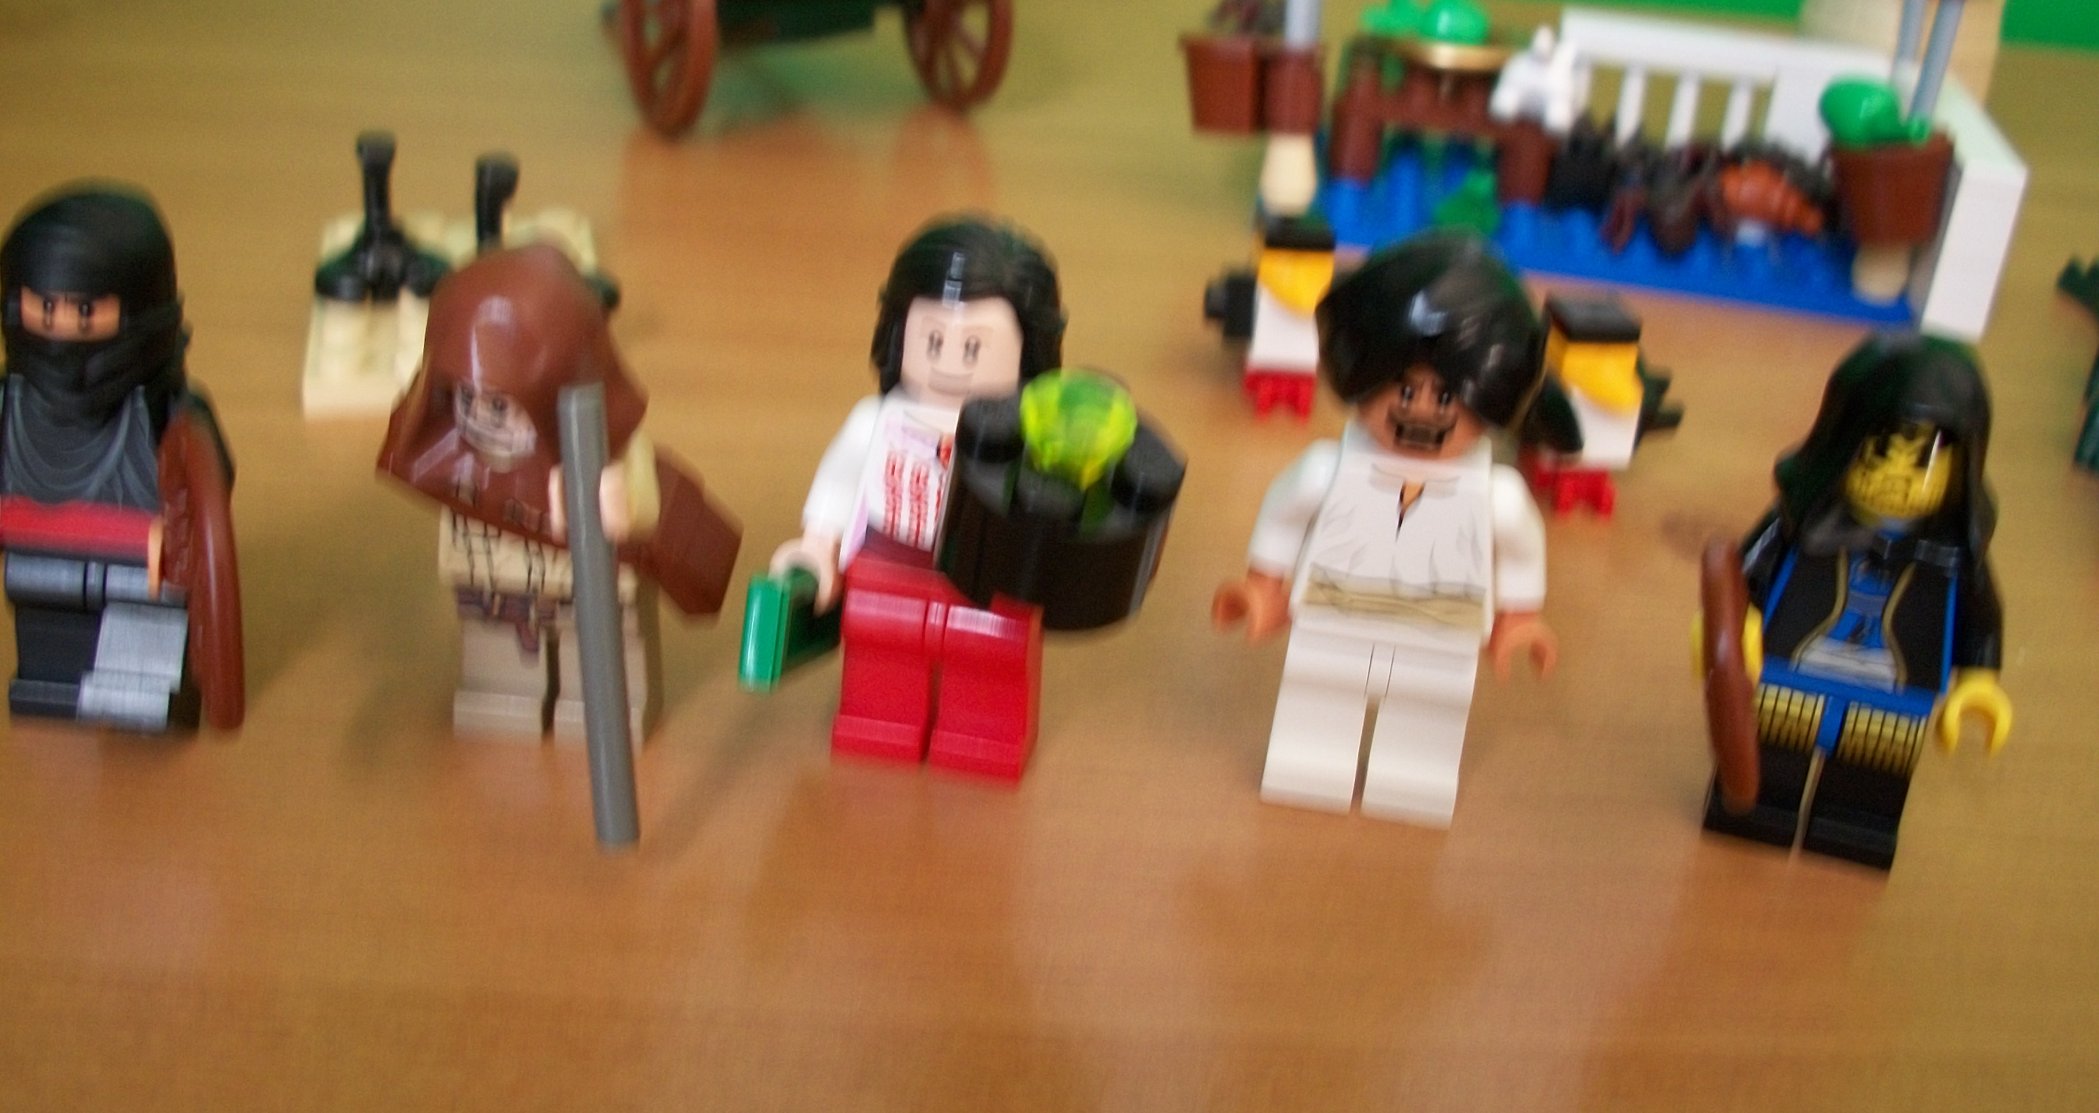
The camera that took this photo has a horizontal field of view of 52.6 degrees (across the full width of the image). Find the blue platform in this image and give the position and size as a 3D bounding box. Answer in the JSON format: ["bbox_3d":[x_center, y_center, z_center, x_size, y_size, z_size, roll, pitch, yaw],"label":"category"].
[{"bbox_3d":[0.076,-0.051,0.306,0.090,0.005,0.047,9,29,7],"label":"blue platform"}]

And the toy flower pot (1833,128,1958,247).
[{"bbox_3d":[0.111,-0.049,0.280,0.017,0.013,0.017,9,29,6],"label":"toy flower pot"}]

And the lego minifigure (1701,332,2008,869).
[{"bbox_3d":[0.064,0.003,0.169,0.025,0.043,0.015,10,30,9],"label":"lego minifigure"}]

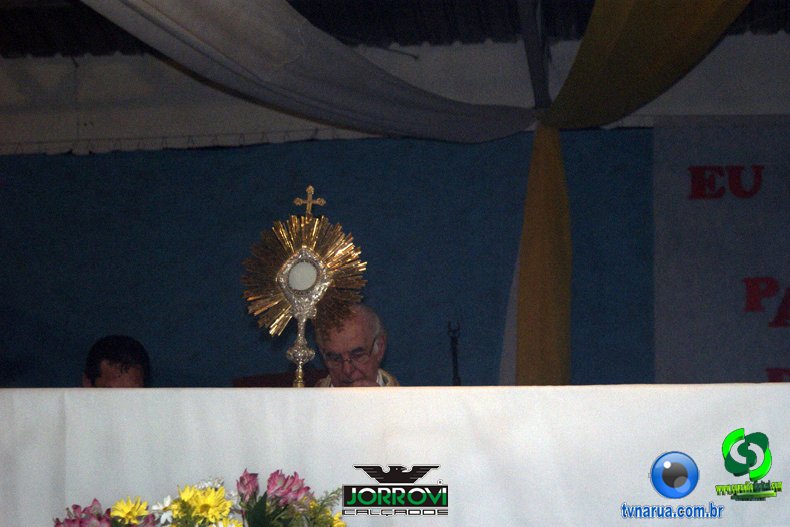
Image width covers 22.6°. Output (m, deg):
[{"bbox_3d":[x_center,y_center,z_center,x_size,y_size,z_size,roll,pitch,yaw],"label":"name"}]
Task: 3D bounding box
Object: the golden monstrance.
[{"bbox_3d":[-0.220,0.106,4.750,0.298,0.585,0.155,2,-7,2],"label":"golden monstrance"}]

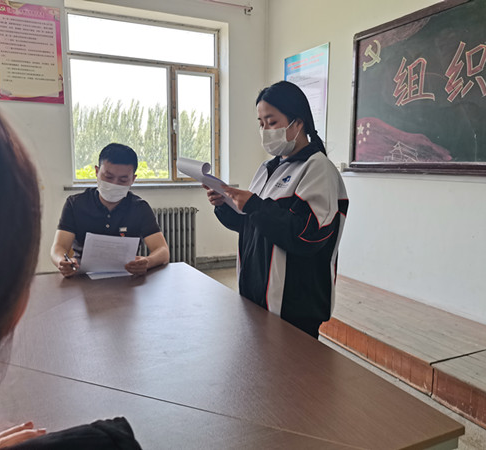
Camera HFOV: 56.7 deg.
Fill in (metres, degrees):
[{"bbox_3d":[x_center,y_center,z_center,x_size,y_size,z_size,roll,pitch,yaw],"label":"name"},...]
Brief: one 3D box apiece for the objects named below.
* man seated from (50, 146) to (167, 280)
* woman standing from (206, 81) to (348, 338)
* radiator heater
[{"bbox_3d":[-0.616,0.272,2.180,0.550,1.320,0.680,-3,8,-23],"label":"man seated"},{"bbox_3d":[0.120,0.212,1.741,0.480,1.550,0.490,-4,8,-29],"label":"woman standing"},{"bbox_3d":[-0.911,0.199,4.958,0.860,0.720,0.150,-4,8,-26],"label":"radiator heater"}]

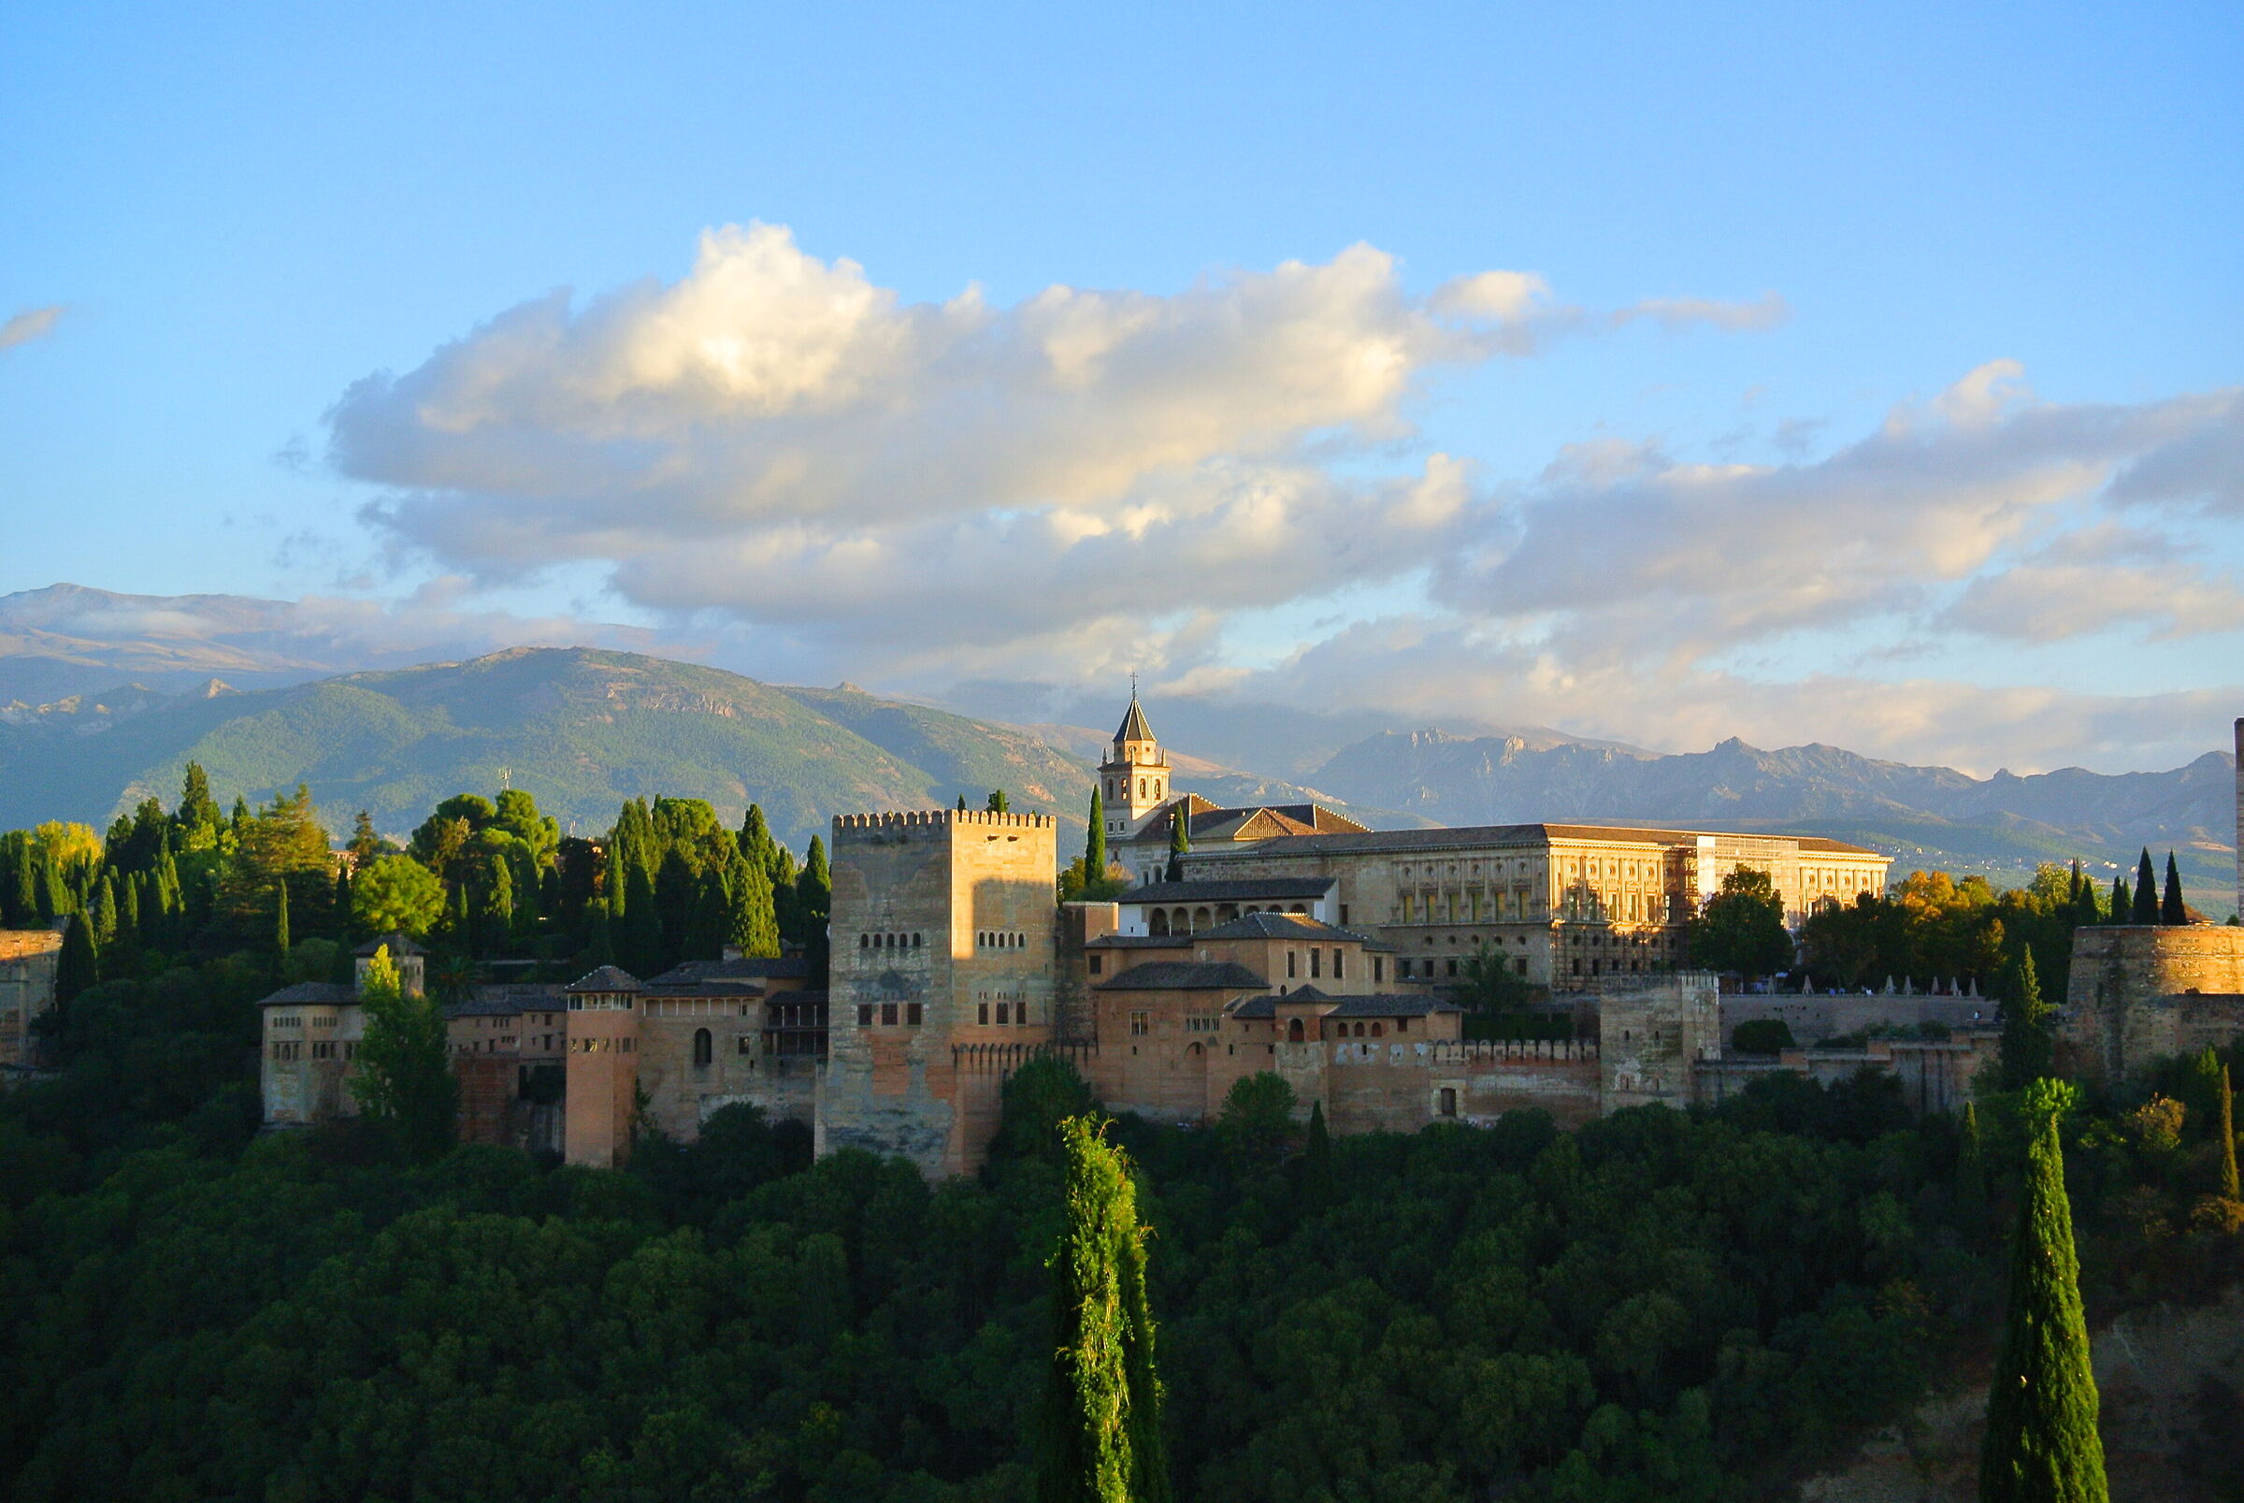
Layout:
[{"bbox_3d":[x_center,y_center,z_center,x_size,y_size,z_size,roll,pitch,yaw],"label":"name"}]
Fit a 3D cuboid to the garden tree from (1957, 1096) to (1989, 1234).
[{"bbox_3d":[77.070,37.680,402.000,2.800,12.080,2.800,0,-4,0],"label":"garden tree"}]

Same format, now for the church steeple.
[{"bbox_3d":[1.850,1.110,622.000,7.300,21.900,7.300,4,-5,-43],"label":"church steeple"}]

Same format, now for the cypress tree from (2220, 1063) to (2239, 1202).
[{"bbox_3d":[100.530,34.660,402.000,1.800,12.720,1.800,0,-4,0],"label":"cypress tree"}]

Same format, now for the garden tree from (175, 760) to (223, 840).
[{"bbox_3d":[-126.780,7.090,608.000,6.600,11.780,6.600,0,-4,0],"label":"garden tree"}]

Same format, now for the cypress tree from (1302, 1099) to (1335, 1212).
[{"bbox_3d":[18.090,37.380,410.000,3.000,10.220,3.000,0,-4,0],"label":"cypress tree"}]

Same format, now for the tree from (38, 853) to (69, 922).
[{"bbox_3d":[-137.350,17.470,570.000,3.700,9.690,3.700,0,-4,0],"label":"tree"}]

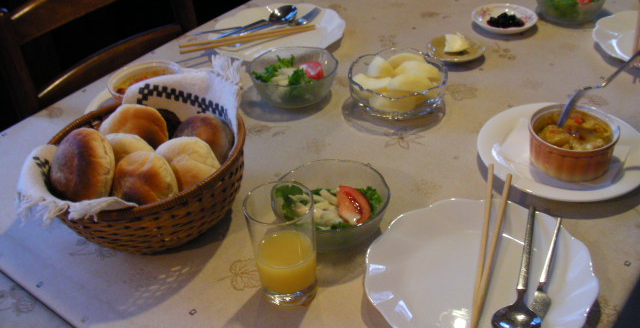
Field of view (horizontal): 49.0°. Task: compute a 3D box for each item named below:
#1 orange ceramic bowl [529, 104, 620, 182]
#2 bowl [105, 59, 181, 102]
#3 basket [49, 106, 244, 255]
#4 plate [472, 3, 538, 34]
[{"bbox_3d":[0.305,-0.025,0.863,0.108,0.046,0.108,1,35,0],"label":"orange ceramic bowl"},{"bbox_3d":[-0.254,-0.106,1.036,0.104,0.046,0.104,-5,36,0],"label":"bowl"},{"bbox_3d":[-0.201,0.020,0.832,0.228,0.096,0.246,-3,36,2],"label":"basket"},{"bbox_3d":[0.318,-0.245,1.209,0.111,0.019,0.111,-3,36,2],"label":"plate"}]

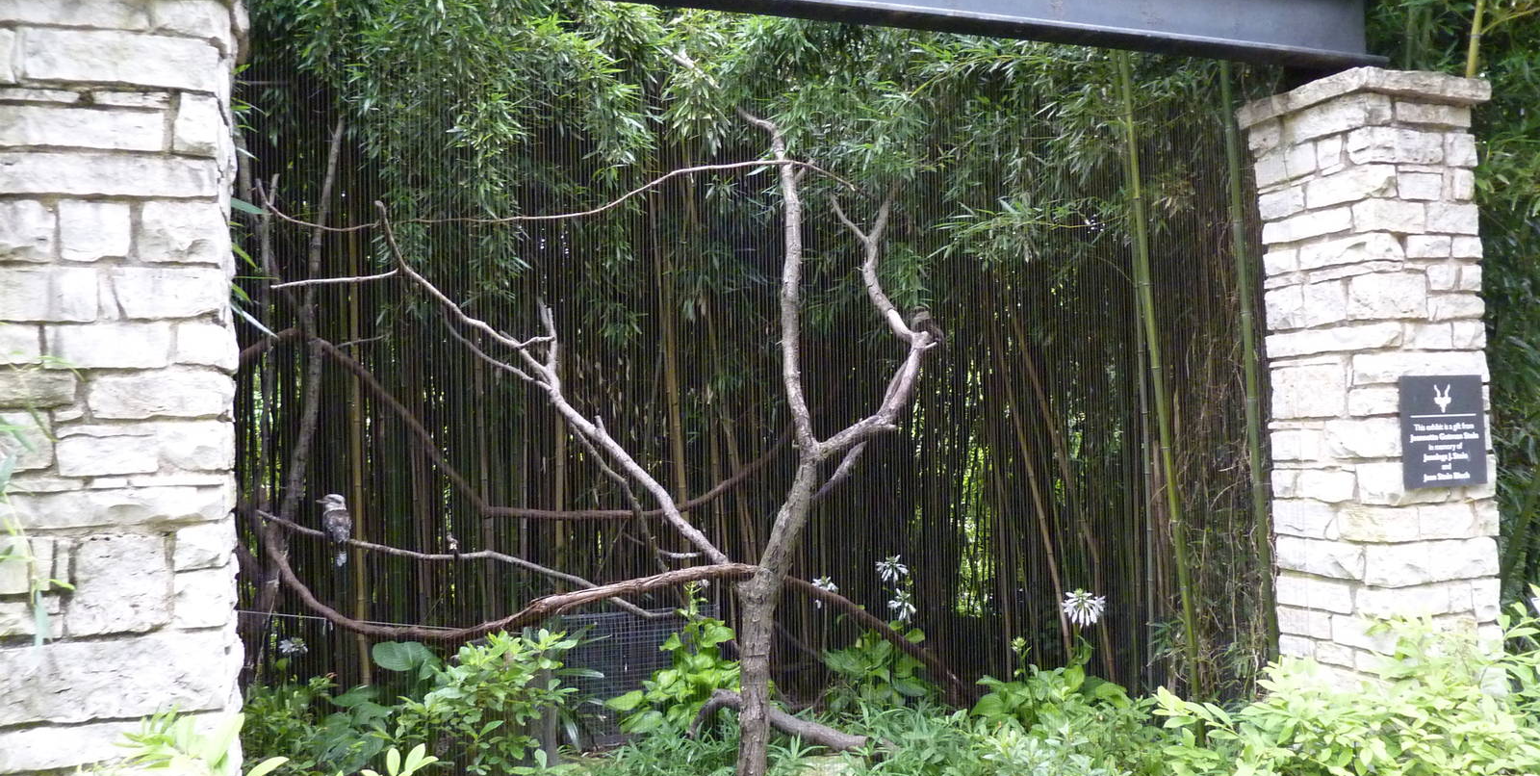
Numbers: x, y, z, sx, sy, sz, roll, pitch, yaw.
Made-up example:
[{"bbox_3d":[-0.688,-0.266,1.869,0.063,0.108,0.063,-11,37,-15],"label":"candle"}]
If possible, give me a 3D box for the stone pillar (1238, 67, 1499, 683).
[{"bbox_3d":[2.717,0.101,4.976,0.708,2.834,0.708,-1,-2,-19],"label":"stone pillar"}]

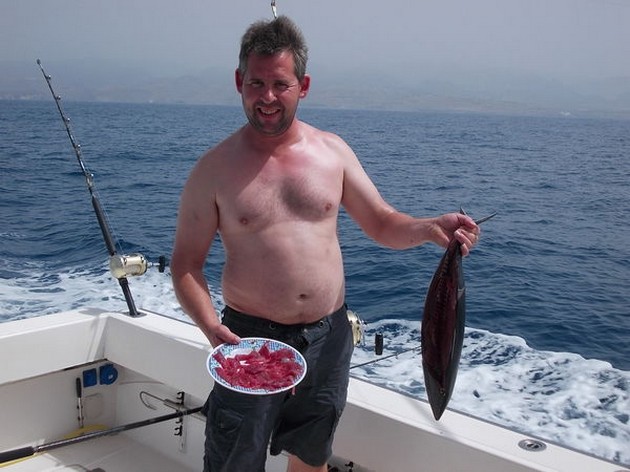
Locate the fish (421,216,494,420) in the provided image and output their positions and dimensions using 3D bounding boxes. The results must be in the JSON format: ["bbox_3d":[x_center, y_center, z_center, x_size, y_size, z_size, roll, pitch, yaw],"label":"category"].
[{"bbox_3d":[0.319,0.180,1.790,0.125,0.480,0.080,10,10,24],"label":"fish"}]

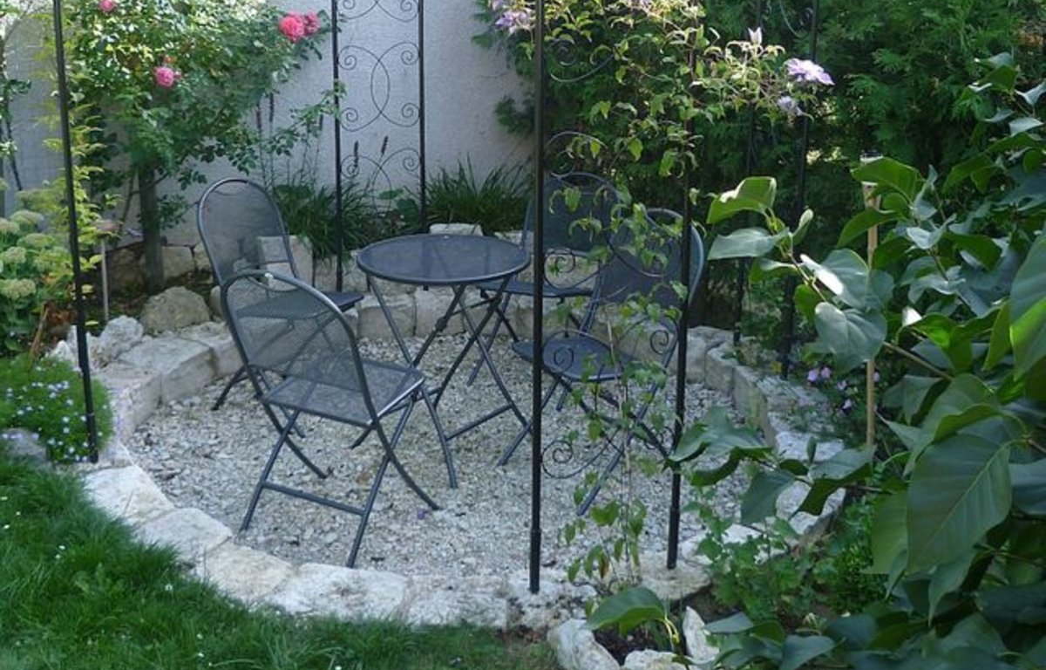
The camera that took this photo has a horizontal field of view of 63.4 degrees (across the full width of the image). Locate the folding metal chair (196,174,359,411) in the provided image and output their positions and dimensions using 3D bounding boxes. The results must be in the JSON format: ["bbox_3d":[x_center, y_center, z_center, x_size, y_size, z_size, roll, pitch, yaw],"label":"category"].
[{"bbox_3d":[-0.928,-0.141,3.332,0.475,0.890,0.460,9,22,18],"label":"folding metal chair"}]

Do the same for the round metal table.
[{"bbox_3d":[-0.293,0.064,3.098,0.600,0.735,0.600,1,21,-1],"label":"round metal table"}]

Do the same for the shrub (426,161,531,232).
[{"bbox_3d":[-0.248,-0.731,4.504,0.600,0.430,0.500,0,21,-3],"label":"shrub"}]

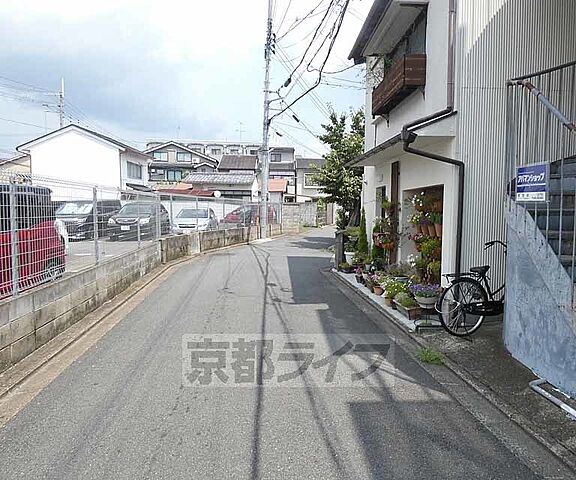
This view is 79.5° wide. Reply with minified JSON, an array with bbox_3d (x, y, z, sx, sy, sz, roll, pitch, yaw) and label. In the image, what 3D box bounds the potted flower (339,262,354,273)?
[{"bbox_3d":[1.426,0.670,8.450,0.390,0.210,0.340,0,4,0],"label":"potted flower"}]

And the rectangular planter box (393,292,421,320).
[{"bbox_3d":[1.751,0.967,5.080,0.240,0.280,0.560,0,4,-4],"label":"rectangular planter box"}]

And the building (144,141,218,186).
[{"bbox_3d":[-14.600,-7.387,46.605,10.800,9.600,8.500,0,4,0],"label":"building"}]

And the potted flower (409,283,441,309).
[{"bbox_3d":[1.733,0.705,4.400,0.380,0.290,0.380,0,4,0],"label":"potted flower"}]

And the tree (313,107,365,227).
[{"bbox_3d":[2.283,-2.322,13.300,2.900,5.200,2.900,0,4,-4],"label":"tree"}]

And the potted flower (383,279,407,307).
[{"bbox_3d":[1.768,0.880,5.700,0.350,0.450,0.350,0,4,-4],"label":"potted flower"}]

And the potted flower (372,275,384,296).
[{"bbox_3d":[1.580,0.794,6.050,0.220,0.360,0.220,0,4,0],"label":"potted flower"}]

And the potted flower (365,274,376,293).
[{"bbox_3d":[1.580,0.828,6.600,0.230,0.330,0.230,0,4,-4],"label":"potted flower"}]

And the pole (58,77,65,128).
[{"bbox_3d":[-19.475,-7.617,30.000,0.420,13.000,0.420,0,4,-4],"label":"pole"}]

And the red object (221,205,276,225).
[{"bbox_3d":[-2.564,-1.493,22.500,3.750,1.550,1.650,0,4,-6],"label":"red object"}]

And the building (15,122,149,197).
[{"bbox_3d":[-15.200,-4.496,26.255,7.500,7.400,4.600,0,4,0],"label":"building"}]

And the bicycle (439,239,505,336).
[{"bbox_3d":[2.582,0.574,4.209,1.760,1.070,0.560,-1,4,-16],"label":"bicycle"}]

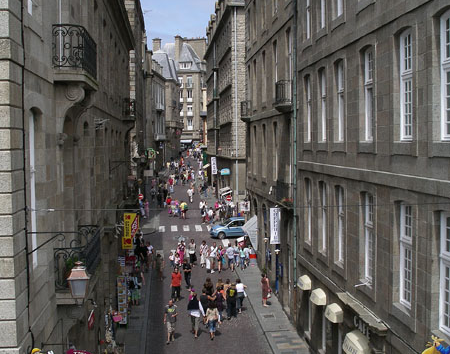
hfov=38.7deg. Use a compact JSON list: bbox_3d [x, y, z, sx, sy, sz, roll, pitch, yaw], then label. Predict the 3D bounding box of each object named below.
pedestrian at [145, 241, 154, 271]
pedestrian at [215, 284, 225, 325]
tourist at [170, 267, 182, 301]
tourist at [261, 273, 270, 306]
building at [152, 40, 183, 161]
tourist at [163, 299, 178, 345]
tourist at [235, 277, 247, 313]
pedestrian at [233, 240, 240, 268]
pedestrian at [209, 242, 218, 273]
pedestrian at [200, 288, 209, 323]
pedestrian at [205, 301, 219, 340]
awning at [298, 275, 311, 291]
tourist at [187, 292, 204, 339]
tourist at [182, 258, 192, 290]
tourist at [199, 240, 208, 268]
[{"bbox_3d":[-4.582,4.768,38.996,0.460,1.704,0.360,0,3,12],"label":"pedestrian"},{"bbox_3d":[-0.257,5.743,28.920,0.500,1.660,0.420,-1,3,-5],"label":"pedestrian"},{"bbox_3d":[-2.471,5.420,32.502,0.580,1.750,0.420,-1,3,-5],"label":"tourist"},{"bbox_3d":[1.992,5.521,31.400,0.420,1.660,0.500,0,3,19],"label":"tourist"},{"bbox_3d":[-12.129,-12.812,117.329,9.000,24.340,14.000,0,3,5],"label":"building"},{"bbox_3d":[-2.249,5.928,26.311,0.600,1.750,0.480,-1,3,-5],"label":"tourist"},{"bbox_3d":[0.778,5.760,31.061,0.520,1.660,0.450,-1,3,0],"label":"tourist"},{"bbox_3d":[0.739,4.746,39.647,0.450,1.626,0.380,0,3,-3],"label":"pedestrian"},{"bbox_3d":[-0.705,4.818,38.071,0.540,1.780,0.420,-1,3,-9],"label":"pedestrian"},{"bbox_3d":[-0.958,5.913,29.446,0.550,1.720,0.420,0,3,3],"label":"pedestrian"},{"bbox_3d":[-0.525,5.967,26.708,0.560,1.625,0.420,0,3,-3],"label":"pedestrian"},{"bbox_3d":[3.310,4.386,26.604,0.330,0.410,1.020,-1,3,-5],"label":"awning"},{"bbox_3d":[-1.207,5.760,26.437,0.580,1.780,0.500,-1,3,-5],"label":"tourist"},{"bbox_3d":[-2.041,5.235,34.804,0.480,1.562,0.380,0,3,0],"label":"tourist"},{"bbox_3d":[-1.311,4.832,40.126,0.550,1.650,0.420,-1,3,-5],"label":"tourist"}]

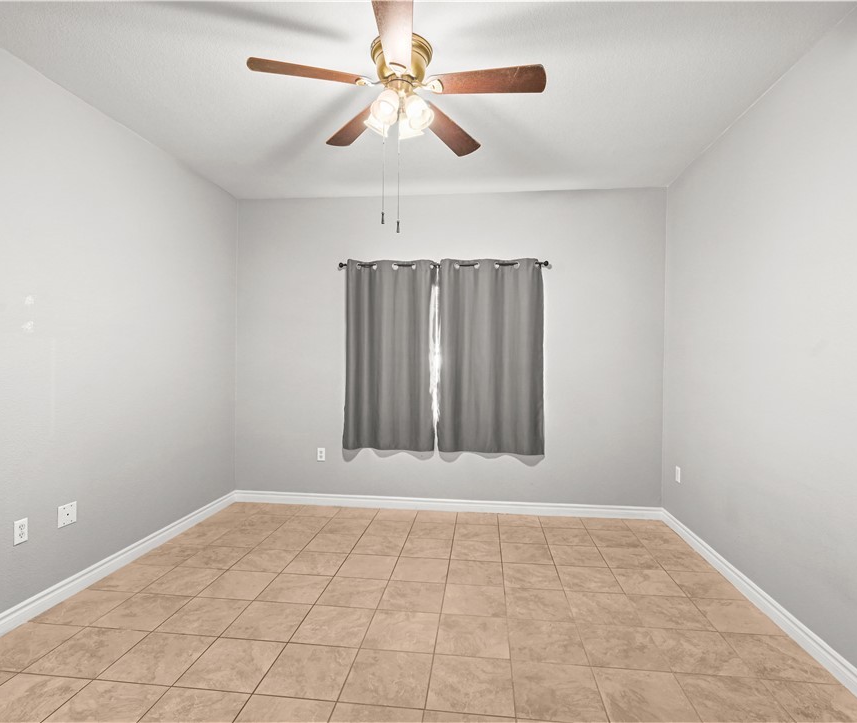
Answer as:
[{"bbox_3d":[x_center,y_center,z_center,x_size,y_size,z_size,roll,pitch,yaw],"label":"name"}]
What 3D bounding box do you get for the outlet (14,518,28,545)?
[{"bbox_3d":[-1.974,0.825,2.346,0.010,0.115,0.071,0,0,6],"label":"outlet"}]

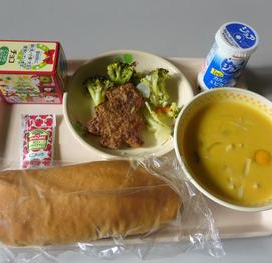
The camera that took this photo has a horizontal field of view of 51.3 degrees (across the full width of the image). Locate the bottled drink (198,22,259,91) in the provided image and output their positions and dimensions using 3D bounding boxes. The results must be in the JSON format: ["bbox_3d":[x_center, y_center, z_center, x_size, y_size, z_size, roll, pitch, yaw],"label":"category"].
[{"bbox_3d":[0.116,-0.089,0.368,0.051,0.091,0.051,10,63,1],"label":"bottled drink"}]

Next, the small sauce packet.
[{"bbox_3d":[-0.119,0.011,0.346,0.043,0.010,0.074,-4,64,-6],"label":"small sauce packet"}]

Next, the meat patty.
[{"bbox_3d":[-0.025,-0.019,0.356,0.073,0.017,0.093,-1,63,-5],"label":"meat patty"}]

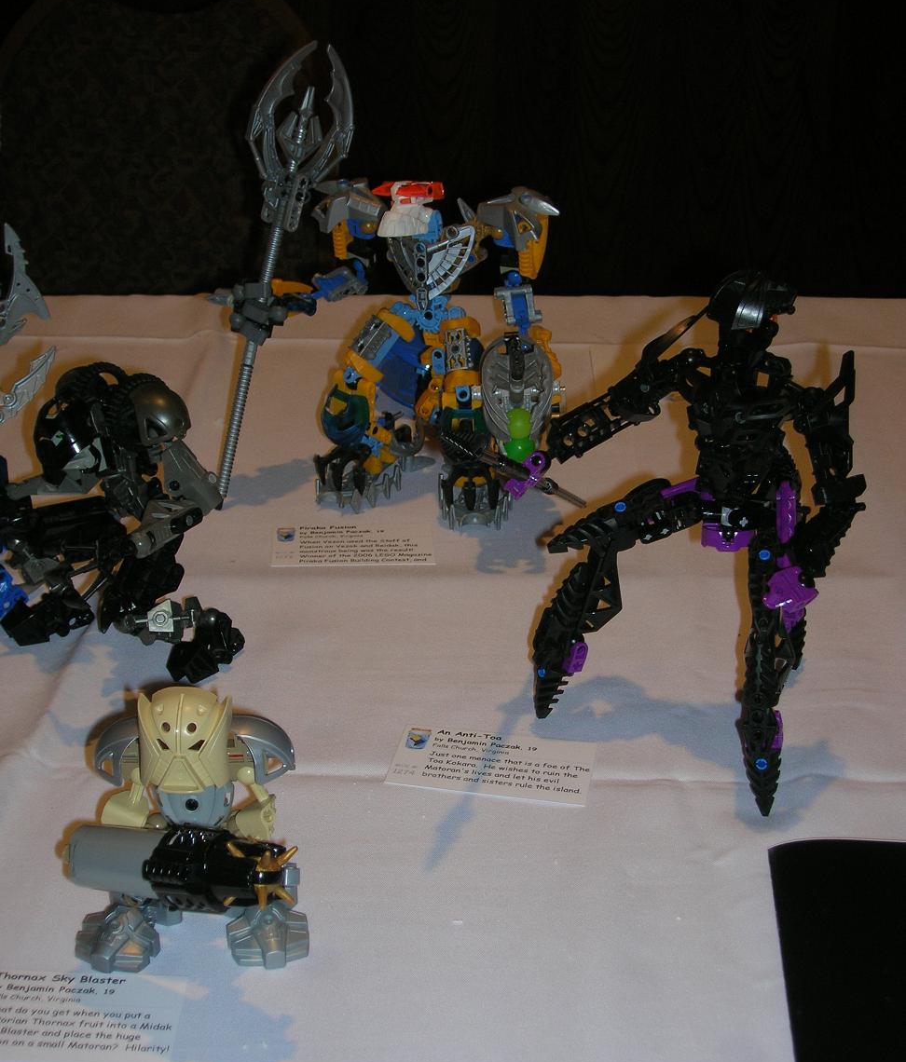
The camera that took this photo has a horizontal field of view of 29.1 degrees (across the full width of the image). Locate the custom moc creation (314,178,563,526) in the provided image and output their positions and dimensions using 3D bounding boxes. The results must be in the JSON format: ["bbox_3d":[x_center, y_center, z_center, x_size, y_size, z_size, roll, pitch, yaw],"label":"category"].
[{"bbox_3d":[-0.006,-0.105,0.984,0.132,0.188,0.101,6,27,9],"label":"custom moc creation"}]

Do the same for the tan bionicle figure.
[{"bbox_3d":[-0.098,0.104,0.652,0.086,0.104,0.062,-1,26,-4],"label":"tan bionicle figure"}]

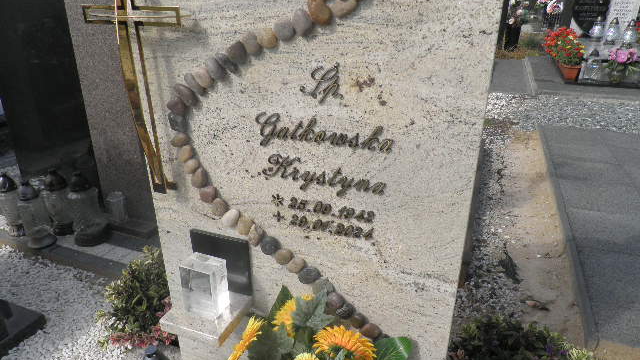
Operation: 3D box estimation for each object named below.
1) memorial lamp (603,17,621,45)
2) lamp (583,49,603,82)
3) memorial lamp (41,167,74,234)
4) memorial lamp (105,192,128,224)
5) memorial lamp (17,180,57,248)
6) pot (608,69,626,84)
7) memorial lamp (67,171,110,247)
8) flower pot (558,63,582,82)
[{"bbox_3d":[3.184,-1.615,4.809,0.140,0.268,0.140,8,25,18],"label":"memorial lamp"},{"bbox_3d":[2.568,-1.067,4.144,0.142,0.293,0.142,8,25,18],"label":"lamp"},{"bbox_3d":[-1.056,0.088,1.791,0.104,0.266,0.104,8,25,18],"label":"memorial lamp"},{"bbox_3d":[-0.903,0.118,1.965,0.090,0.138,0.090,10,26,21],"label":"memorial lamp"},{"bbox_3d":[-1.174,0.135,1.837,0.118,0.275,0.118,10,26,21],"label":"memorial lamp"},{"bbox_3d":[3.096,-1.082,4.606,0.165,0.130,0.165,10,26,21],"label":"pot"},{"bbox_3d":[-0.908,0.105,1.722,0.124,0.283,0.124,8,25,18],"label":"memorial lamp"},{"bbox_3d":[2.372,-1.010,4.170,0.188,0.158,0.188,8,25,18],"label":"flower pot"}]

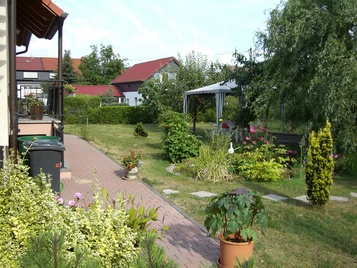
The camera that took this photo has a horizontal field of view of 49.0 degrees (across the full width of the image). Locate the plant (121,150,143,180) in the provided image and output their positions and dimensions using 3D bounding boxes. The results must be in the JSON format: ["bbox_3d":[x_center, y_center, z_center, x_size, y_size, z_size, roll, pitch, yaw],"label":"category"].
[{"bbox_3d":[-0.964,0.616,8.034,0.440,0.560,0.430,0,5,0],"label":"plant"}]

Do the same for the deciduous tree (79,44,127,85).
[{"bbox_3d":[-11.633,-9.107,60.000,7.300,9.600,7.000,2,5,0],"label":"deciduous tree"}]

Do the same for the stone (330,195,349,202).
[{"bbox_3d":[3.114,1.275,7.628,0.370,0.050,0.360,3,5,10],"label":"stone"}]

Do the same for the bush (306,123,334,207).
[{"bbox_3d":[2.202,0.454,6.032,0.430,1.300,0.420,0,5,0],"label":"bush"}]

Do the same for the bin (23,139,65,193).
[{"bbox_3d":[-1.899,0.609,5.644,0.500,0.970,0.560,-1,5,-21],"label":"bin"}]

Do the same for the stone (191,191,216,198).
[{"bbox_3d":[0.425,1.050,6.647,0.330,0.050,0.330,-4,6,-42],"label":"stone"}]

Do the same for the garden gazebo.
[{"bbox_3d":[2.276,-1.110,16.763,3.000,2.600,3.000,-2,5,-25],"label":"garden gazebo"}]

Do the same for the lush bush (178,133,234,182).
[{"bbox_3d":[0.634,0.540,9.200,1.220,1.120,1.050,2,5,0],"label":"lush bush"}]

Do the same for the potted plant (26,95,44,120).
[{"bbox_3d":[-3.721,-0.690,10.200,0.460,0.660,0.440,2,5,0],"label":"potted plant"}]

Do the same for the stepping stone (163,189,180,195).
[{"bbox_3d":[-0.183,1.165,7.824,0.330,0.050,0.330,-3,7,-43],"label":"stepping stone"}]

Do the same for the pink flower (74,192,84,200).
[{"bbox_3d":[-1.187,0.749,4.700,0.115,0.090,0.110,2,5,0],"label":"pink flower"}]

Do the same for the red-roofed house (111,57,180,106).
[{"bbox_3d":[-4.572,-8.390,68.285,9.560,8.360,15.750,-2,5,-27],"label":"red-roofed house"}]

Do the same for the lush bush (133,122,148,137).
[{"bbox_3d":[-1.731,-0.231,17.851,0.660,0.620,0.620,0,5,0],"label":"lush bush"}]

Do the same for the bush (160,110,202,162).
[{"bbox_3d":[0.088,0.029,11.500,1.200,1.500,1.150,2,5,0],"label":"bush"}]

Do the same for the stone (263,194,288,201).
[{"bbox_3d":[1.871,1.245,7.584,0.380,0.050,0.380,-3,7,-40],"label":"stone"}]

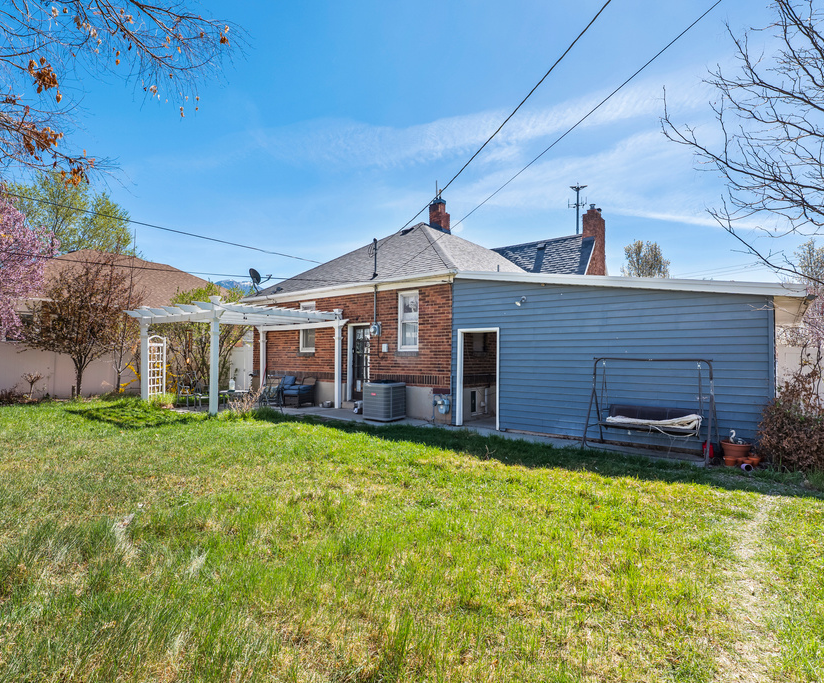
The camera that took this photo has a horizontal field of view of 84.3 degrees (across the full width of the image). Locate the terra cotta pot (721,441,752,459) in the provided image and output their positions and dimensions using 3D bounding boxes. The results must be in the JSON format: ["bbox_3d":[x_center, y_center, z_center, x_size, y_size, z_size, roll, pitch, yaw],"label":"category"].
[{"bbox_3d":[4.878,1.643,6.830,0.390,0.275,0.390,0,-2,0],"label":"terra cotta pot"}]

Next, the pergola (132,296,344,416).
[{"bbox_3d":[-4.342,0.412,11.432,3.850,2.530,3.850,-1,-2,36],"label":"pergola"}]

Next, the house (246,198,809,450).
[{"bbox_3d":[3.718,-1.615,15.560,13.800,7.300,12.600,-1,-2,36],"label":"house"}]

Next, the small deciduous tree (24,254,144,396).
[{"bbox_3d":[-11.266,-0.511,15.826,3.450,4.950,3.400,1,-2,-35],"label":"small deciduous tree"}]

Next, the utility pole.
[{"bbox_3d":[16.414,-6.352,45.208,1.650,18.338,0.800,0,-2,0],"label":"utility pole"}]

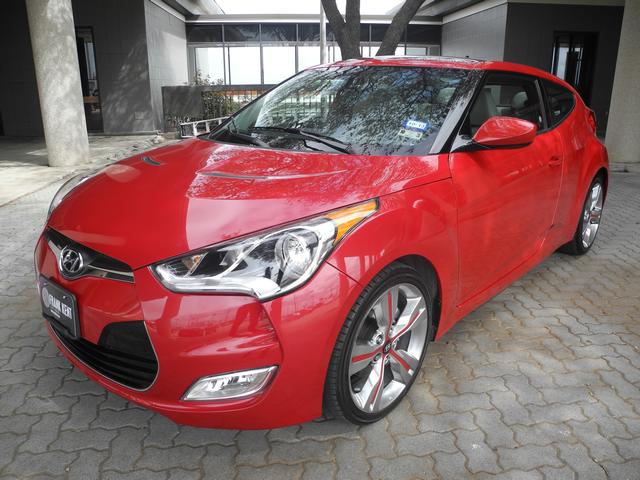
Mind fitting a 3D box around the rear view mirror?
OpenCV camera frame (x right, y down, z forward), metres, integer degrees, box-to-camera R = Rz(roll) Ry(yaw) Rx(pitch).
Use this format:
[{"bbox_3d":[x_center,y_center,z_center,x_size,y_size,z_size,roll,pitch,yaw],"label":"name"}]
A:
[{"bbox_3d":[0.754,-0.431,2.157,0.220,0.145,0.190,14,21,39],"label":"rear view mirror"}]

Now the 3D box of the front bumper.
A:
[{"bbox_3d":[-0.707,0.226,2.052,1.740,0.530,0.640,14,21,39],"label":"front bumper"}]

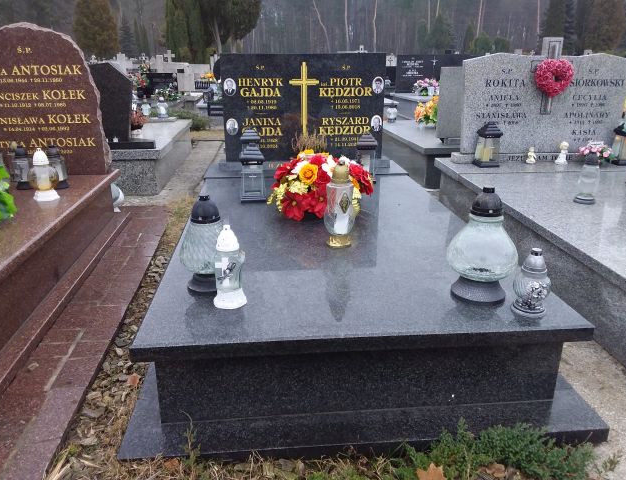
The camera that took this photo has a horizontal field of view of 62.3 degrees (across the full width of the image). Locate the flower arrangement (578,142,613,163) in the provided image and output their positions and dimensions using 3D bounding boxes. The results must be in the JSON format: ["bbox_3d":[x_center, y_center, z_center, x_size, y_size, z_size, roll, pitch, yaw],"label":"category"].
[{"bbox_3d":[2.151,-0.671,3.946,0.274,0.159,0.180,-1,20,-5],"label":"flower arrangement"}]

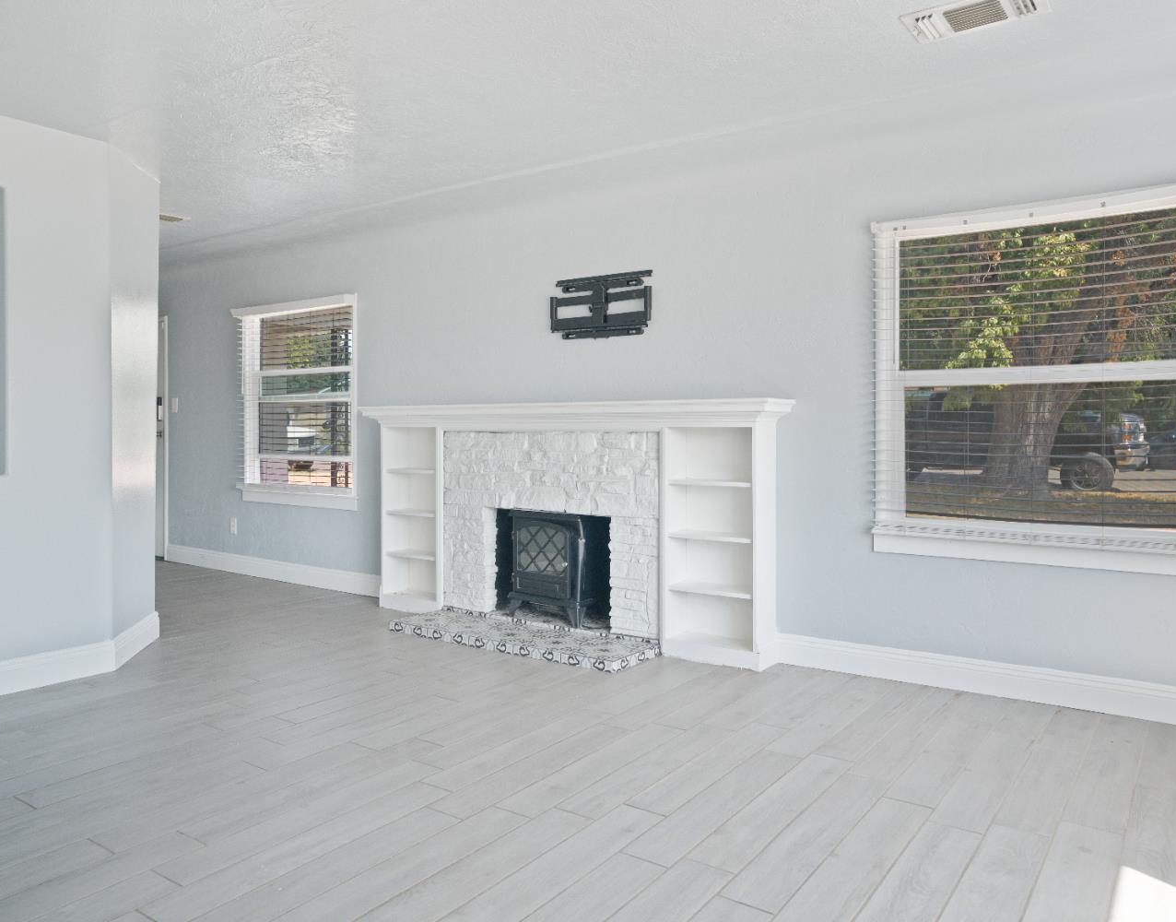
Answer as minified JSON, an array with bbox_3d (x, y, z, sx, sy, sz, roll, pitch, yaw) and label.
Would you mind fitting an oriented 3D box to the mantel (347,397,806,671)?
[{"bbox_3d":[-0.317,0.323,4.727,2.729,1.251,0.610,1,2,35],"label":"mantel"}]

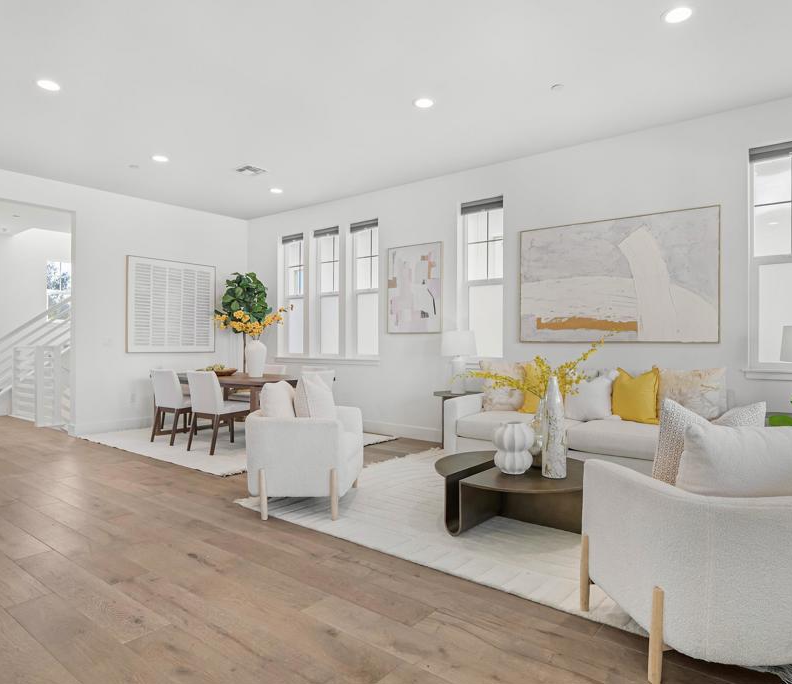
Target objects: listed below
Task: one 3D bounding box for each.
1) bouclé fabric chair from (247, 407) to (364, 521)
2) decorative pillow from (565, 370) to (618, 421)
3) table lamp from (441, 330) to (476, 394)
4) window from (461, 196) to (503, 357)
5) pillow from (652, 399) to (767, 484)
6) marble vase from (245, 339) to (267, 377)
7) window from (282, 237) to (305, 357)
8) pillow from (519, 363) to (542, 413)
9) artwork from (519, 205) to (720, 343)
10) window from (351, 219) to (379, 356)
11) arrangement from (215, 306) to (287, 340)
[{"bbox_3d":[-0.659,0.840,4.007,0.740,0.680,0.820,0,0,4],"label":"bouclé fabric chair"},{"bbox_3d":[1.750,0.487,4.828,0.460,0.440,0.160,0,-15,38],"label":"decorative pillow"},{"bbox_3d":[0.666,0.218,5.805,0.385,0.660,0.385,0,0,0],"label":"table lamp"},{"bbox_3d":[0.939,-0.689,5.944,0.560,1.730,0.120,0,0,39],"label":"window"},{"bbox_3d":[1.288,0.445,2.200,0.460,0.450,0.150,0,12,-5],"label":"pillow"},{"bbox_3d":[-1.643,0.183,6.288,0.255,0.460,0.255,0,0,0],"label":"marble vase"},{"bbox_3d":[-1.486,-0.683,7.850,0.560,1.740,0.120,0,0,38],"label":"window"},{"bbox_3d":[1.344,0.430,4.981,0.440,0.470,0.150,0,-15,39],"label":"pillow"},{"bbox_3d":[1.980,-0.556,5.002,1.775,1.140,0.045,0,0,38],"label":"artwork"},{"bbox_3d":[-0.399,-0.681,6.991,0.560,1.740,0.120,0,0,38],"label":"window"},{"bbox_3d":[-1.668,-0.215,6.240,0.800,0.380,0.620,0,0,-15],"label":"arrangement"}]

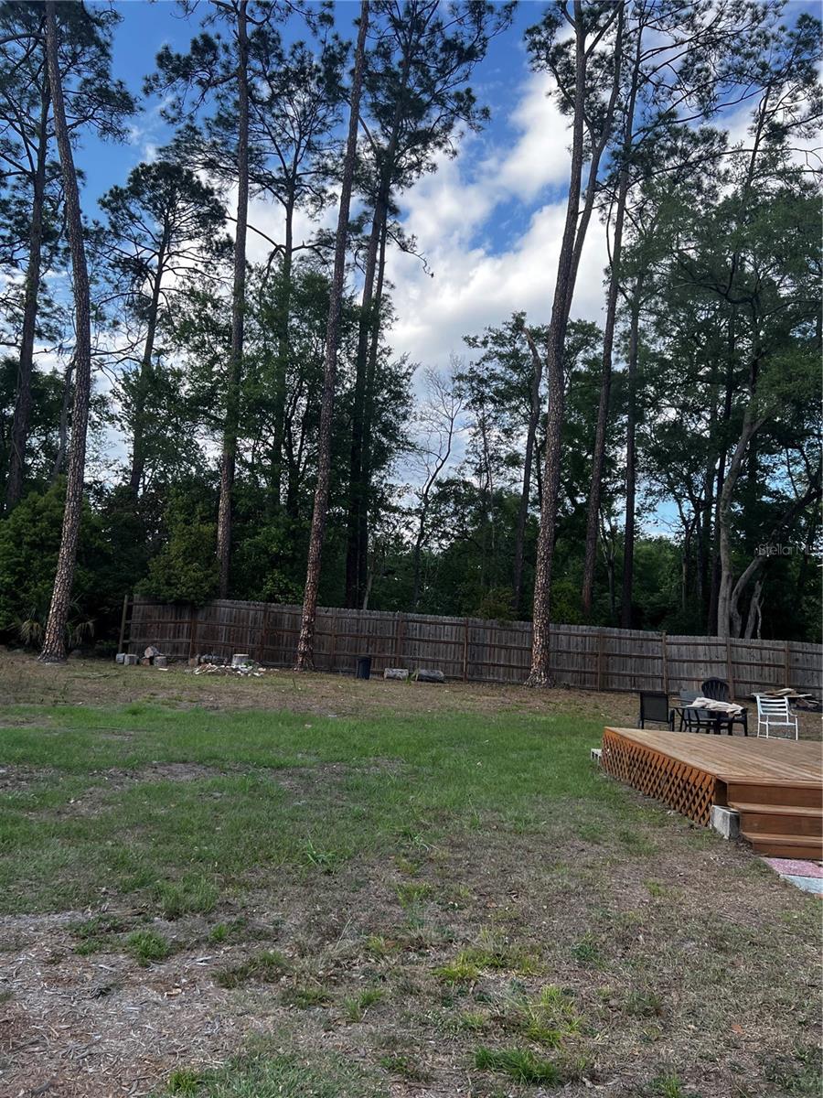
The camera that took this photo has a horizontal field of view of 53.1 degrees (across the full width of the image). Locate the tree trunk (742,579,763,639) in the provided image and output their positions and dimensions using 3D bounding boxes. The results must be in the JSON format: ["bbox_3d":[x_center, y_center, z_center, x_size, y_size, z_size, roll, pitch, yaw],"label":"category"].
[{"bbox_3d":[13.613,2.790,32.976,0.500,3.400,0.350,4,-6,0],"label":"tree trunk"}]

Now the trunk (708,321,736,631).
[{"bbox_3d":[14.133,-2.749,37.556,0.750,15.880,0.500,4,-6,0],"label":"trunk"}]

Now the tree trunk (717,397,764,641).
[{"bbox_3d":[13.133,-0.772,33.331,1.100,10.880,0.600,4,-6,0],"label":"tree trunk"}]

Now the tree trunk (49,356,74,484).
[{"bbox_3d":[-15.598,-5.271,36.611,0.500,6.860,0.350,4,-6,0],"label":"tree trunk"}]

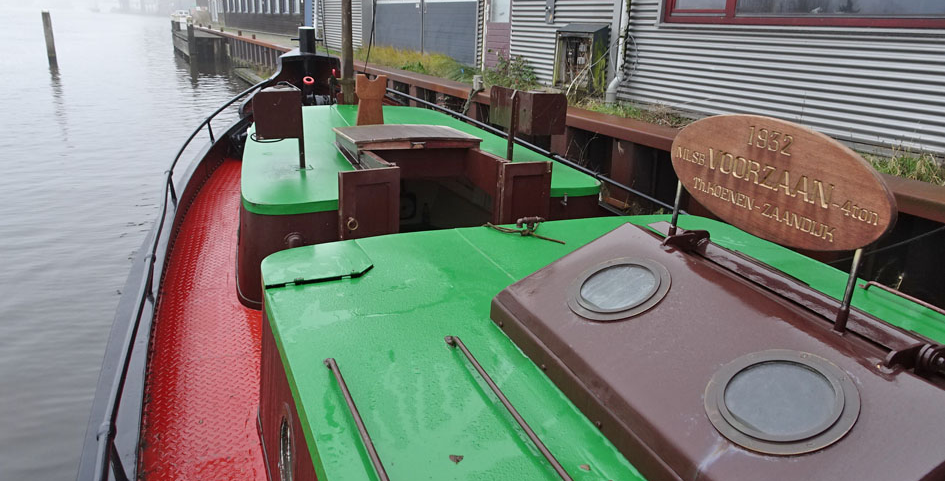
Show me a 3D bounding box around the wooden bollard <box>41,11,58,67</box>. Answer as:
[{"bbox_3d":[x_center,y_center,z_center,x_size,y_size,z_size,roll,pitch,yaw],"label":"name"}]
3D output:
[{"bbox_3d":[-16.654,-7.931,25.839,0.255,2.150,0.255,-9,21,-30],"label":"wooden bollard"}]

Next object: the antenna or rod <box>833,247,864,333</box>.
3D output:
[{"bbox_3d":[0.847,0.113,1.473,0.024,0.204,0.024,-6,20,-22],"label":"antenna or rod"}]

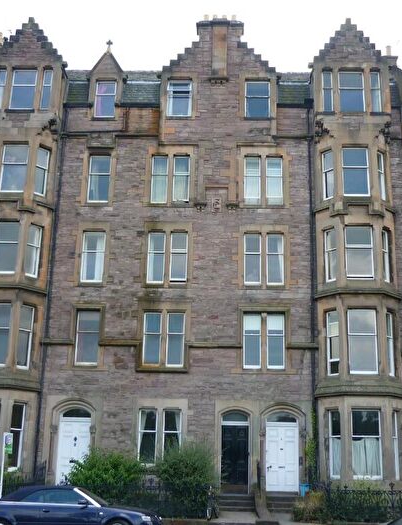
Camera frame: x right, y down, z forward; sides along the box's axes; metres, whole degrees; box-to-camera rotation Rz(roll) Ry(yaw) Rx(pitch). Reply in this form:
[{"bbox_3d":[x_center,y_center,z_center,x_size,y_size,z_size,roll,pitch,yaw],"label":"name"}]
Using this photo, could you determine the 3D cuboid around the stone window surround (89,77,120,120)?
[{"bbox_3d":[-4.089,-6.969,28.337,1.112,1.908,0.300,1,-16,2],"label":"stone window surround"}]

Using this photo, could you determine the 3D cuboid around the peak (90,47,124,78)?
[{"bbox_3d":[-4.124,-8.807,29.742,1.477,1.610,0.400,1,-16,1],"label":"peak"}]

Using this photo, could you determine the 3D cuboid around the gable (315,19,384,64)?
[{"bbox_3d":[6.294,-9.492,28.901,2.863,2.172,0.450,1,-16,1],"label":"gable"}]

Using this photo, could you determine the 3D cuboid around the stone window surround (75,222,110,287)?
[{"bbox_3d":[-4.330,-0.328,26.466,1.209,2.541,0.300,1,-16,2],"label":"stone window surround"}]

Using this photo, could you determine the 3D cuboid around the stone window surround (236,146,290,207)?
[{"bbox_3d":[2.674,-3.765,29.126,2.304,2.667,0.300,1,-16,2],"label":"stone window surround"}]

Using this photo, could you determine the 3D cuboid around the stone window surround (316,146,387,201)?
[{"bbox_3d":[6.109,-3.507,26.341,2.802,1.974,1.100,1,-16,2],"label":"stone window surround"}]

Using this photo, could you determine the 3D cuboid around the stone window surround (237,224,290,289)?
[{"bbox_3d":[2.551,-0.209,27.152,2.061,2.721,0.300,1,-16,1],"label":"stone window surround"}]

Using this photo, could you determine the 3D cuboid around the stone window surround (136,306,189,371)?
[{"bbox_3d":[-1.516,3.097,27.289,2.013,2.549,0.300,1,-16,2],"label":"stone window surround"}]

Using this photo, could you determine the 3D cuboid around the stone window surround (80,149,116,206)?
[{"bbox_3d":[-4.304,-3.549,28.202,1.432,2.630,0.300,1,-16,1],"label":"stone window surround"}]

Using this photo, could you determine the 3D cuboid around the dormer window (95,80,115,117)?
[{"bbox_3d":[-4.385,-7.420,30.361,0.856,1.779,0.250,1,-16,2],"label":"dormer window"}]

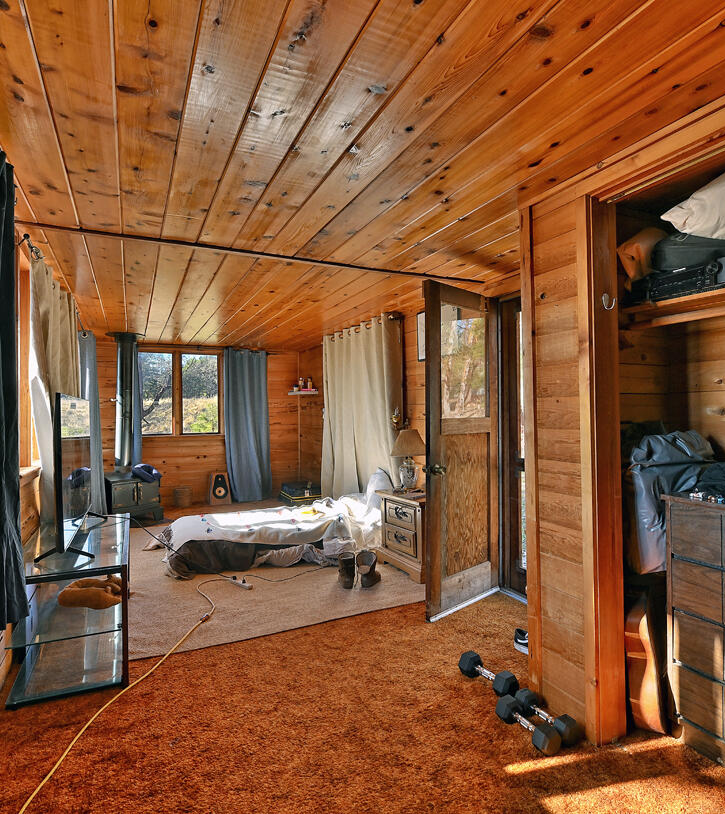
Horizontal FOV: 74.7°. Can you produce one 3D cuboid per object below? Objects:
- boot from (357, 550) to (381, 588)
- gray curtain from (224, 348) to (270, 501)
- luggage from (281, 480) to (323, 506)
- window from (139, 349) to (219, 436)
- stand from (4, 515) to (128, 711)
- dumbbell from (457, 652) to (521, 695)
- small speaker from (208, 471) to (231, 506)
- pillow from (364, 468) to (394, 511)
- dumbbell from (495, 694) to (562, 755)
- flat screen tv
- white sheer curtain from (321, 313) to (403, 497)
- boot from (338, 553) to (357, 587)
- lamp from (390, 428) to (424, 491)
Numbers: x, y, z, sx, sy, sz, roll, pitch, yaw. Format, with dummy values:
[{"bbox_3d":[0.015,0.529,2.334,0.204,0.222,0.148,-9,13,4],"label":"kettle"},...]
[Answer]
[{"bbox_3d":[0.057,1.181,3.505,0.120,0.222,0.275,-1,-1,26],"label":"boot"},{"bbox_3d":[-1.624,0.262,6.775,0.640,2.170,0.130,-1,-1,-26],"label":"gray curtain"},{"bbox_3d":[-0.903,1.211,6.657,0.390,0.250,0.640,-1,-1,-26],"label":"luggage"},{"bbox_3d":[-2.483,-0.196,6.439,1.180,1.200,0.100,0,-1,-26],"label":"window"},{"bbox_3d":[-1.550,1.018,2.630,0.475,0.565,1.220,0,-1,-26],"label":"stand"},{"bbox_3d":[0.581,1.233,2.197,0.095,0.088,0.266,0,-1,-36],"label":"dumbbell"},{"bbox_3d":[-1.974,1.123,6.600,0.280,0.455,0.240,-1,-1,-26],"label":"small speaker"},{"bbox_3d":[0.140,0.773,4.346,0.170,0.430,0.480,17,-8,-25],"label":"pillow"},{"bbox_3d":[0.645,1.229,1.856,0.088,0.080,0.258,-1,-1,-26],"label":"dumbbell"},{"bbox_3d":[-1.651,0.355,2.755,0.240,0.810,1.260,-1,-1,-25],"label":"flat screen tv"},{"bbox_3d":[-0.090,0.200,5.101,0.180,2.150,1.700,0,-1,-26],"label":"white sheer curtain"},{"bbox_3d":[-0.120,1.173,3.512,0.110,0.225,0.290,-1,-1,-8],"label":"boot"},{"bbox_3d":[0.390,0.452,4.034,0.320,0.512,0.320,-1,-1,0],"label":"lamp"}]

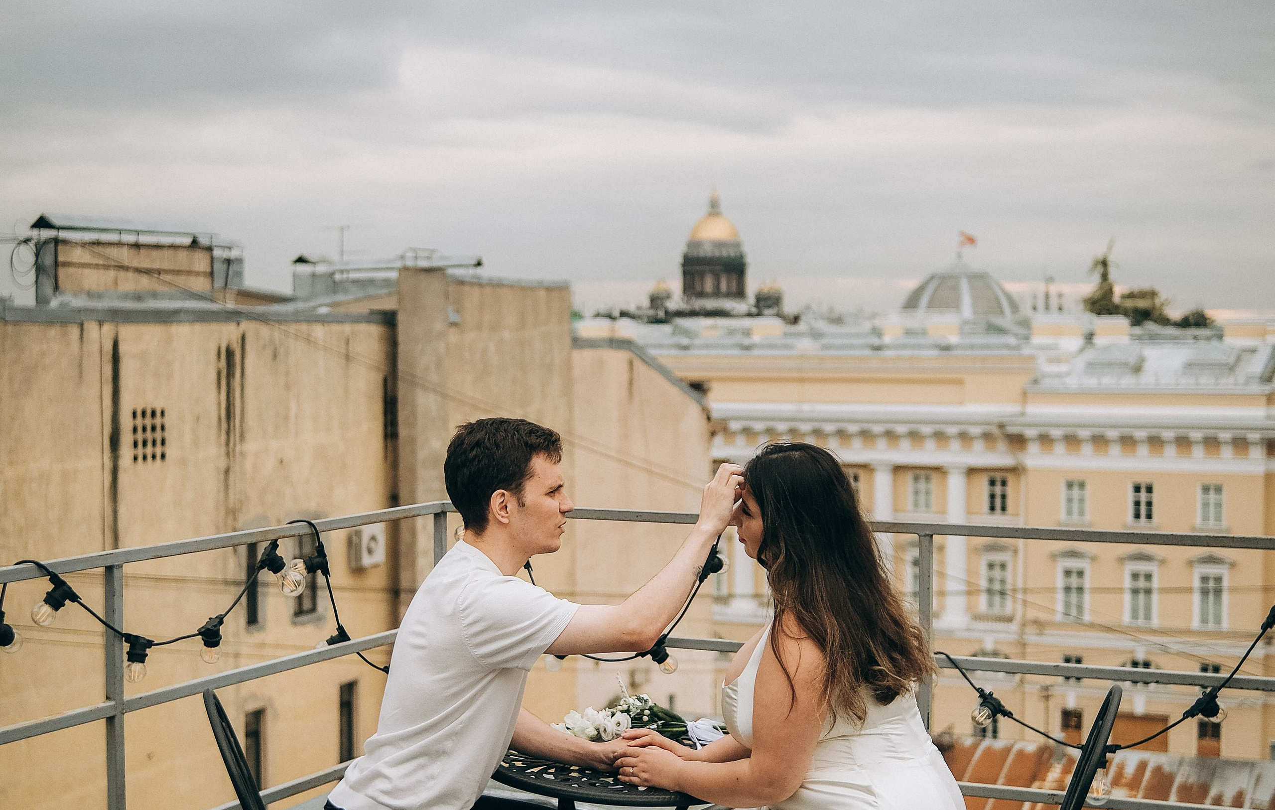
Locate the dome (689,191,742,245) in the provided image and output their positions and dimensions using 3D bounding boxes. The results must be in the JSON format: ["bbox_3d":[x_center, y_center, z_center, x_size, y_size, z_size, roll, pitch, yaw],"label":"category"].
[{"bbox_3d":[40.186,-97.873,965.000,26.300,27.000,26.300,0,2,2],"label":"dome"}]

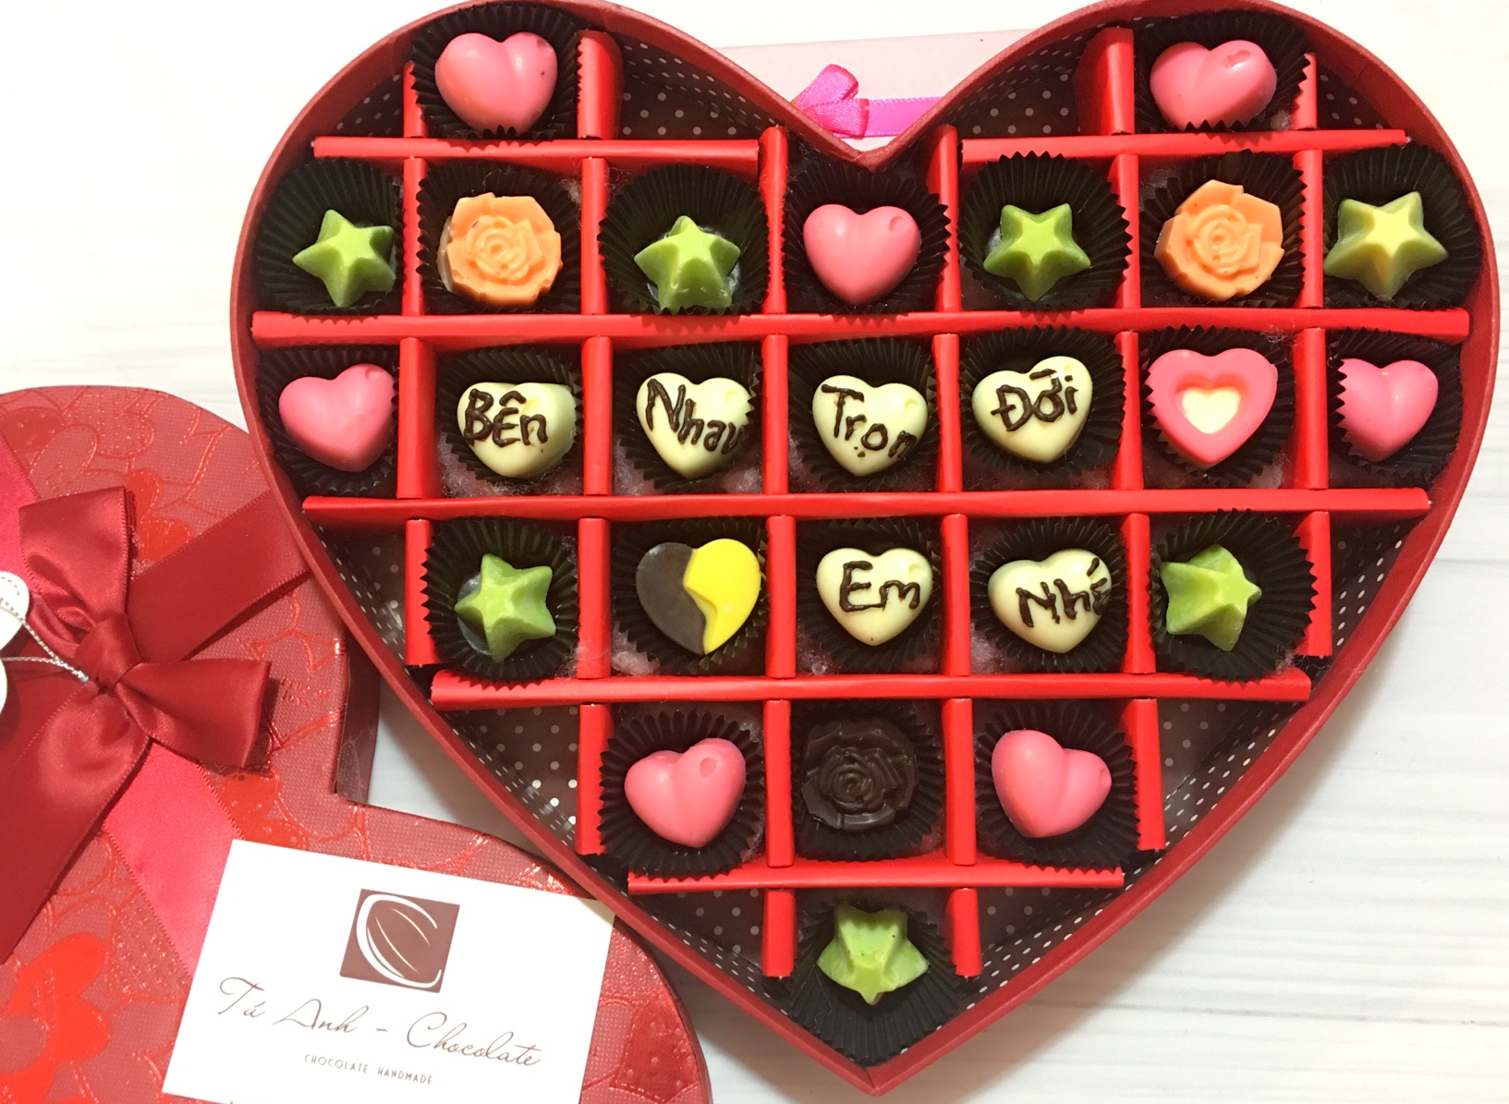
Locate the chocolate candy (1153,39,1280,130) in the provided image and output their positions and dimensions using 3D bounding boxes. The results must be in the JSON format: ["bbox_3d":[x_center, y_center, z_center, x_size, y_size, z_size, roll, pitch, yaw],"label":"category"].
[{"bbox_3d":[0.109,-0.110,0.300,0.029,0.015,0.024,17,86,1],"label":"chocolate candy"}]

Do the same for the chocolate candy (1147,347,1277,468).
[{"bbox_3d":[0.106,-0.033,0.295,0.028,0.013,0.027,-1,86,0],"label":"chocolate candy"}]

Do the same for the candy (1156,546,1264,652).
[{"bbox_3d":[0.106,0.009,0.288,0.025,0.013,0.026,-8,81,-4],"label":"candy"}]

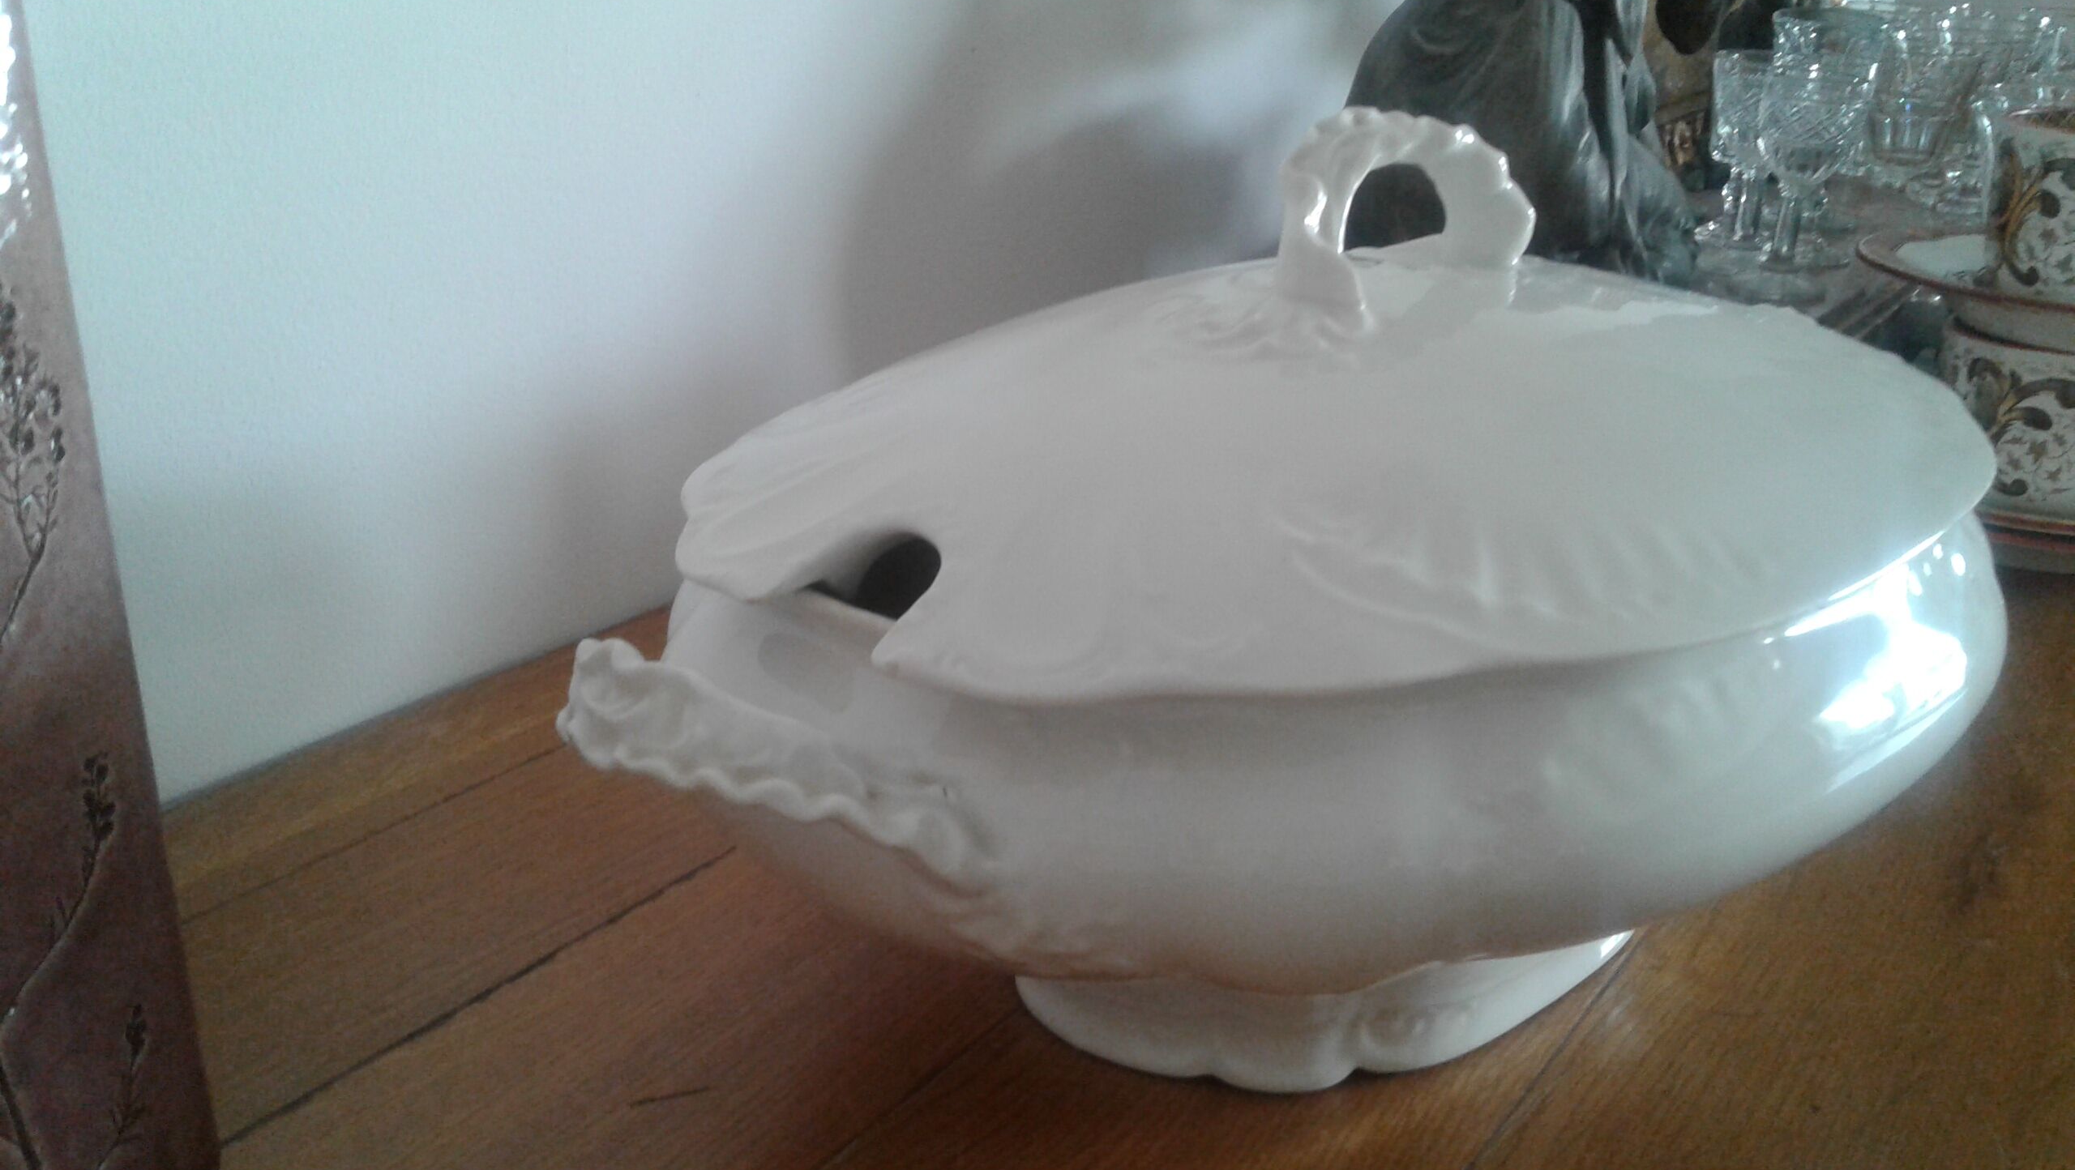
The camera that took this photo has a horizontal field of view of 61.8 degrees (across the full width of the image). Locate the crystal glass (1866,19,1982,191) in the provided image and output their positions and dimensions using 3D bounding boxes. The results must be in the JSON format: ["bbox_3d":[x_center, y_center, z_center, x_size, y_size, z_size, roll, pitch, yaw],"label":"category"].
[{"bbox_3d":[0.607,-0.332,1.195,0.069,0.108,0.069,0,22,0],"label":"crystal glass"}]

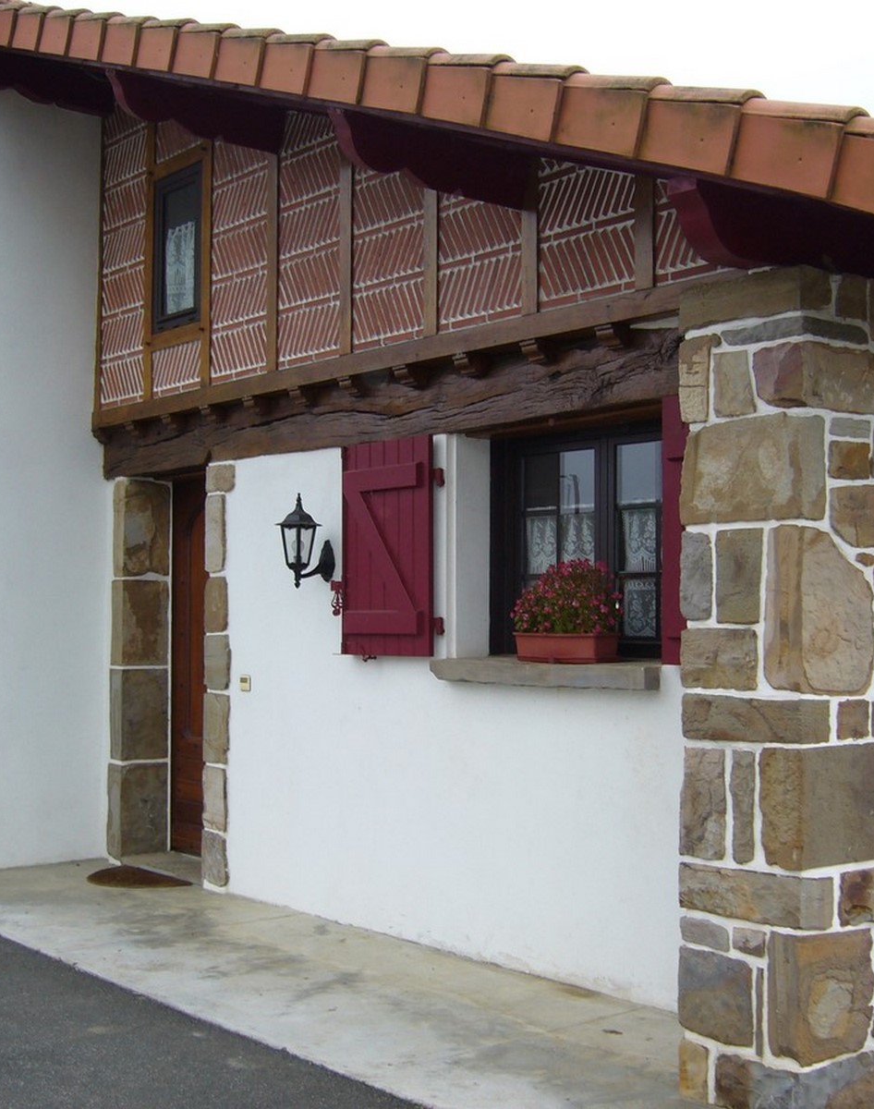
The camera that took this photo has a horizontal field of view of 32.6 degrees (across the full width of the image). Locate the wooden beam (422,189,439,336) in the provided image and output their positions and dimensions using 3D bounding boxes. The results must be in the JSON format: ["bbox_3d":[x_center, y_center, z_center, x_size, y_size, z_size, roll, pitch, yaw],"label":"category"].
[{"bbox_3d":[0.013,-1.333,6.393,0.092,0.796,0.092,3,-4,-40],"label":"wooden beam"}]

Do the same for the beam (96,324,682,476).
[{"bbox_3d":[-0.341,-0.639,7.041,0.234,0.281,4.747,3,-3,-40],"label":"beam"}]

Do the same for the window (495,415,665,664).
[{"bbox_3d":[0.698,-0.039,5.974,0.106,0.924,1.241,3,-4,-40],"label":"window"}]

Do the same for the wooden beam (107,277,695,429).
[{"bbox_3d":[-0.448,-0.850,6.960,0.111,0.108,4.747,3,-3,-40],"label":"wooden beam"}]

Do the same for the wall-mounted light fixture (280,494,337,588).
[{"bbox_3d":[-0.613,-0.059,6.883,0.285,0.437,0.211,3,-4,-40],"label":"wall-mounted light fixture"}]

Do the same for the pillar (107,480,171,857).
[{"bbox_3d":[-1.741,0.646,8.750,0.311,2.161,0.246,3,-3,-40],"label":"pillar"}]

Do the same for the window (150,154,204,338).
[{"bbox_3d":[-1.402,-1.637,8.109,0.079,0.891,0.548,3,-4,-40],"label":"window"}]

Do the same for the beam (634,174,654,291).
[{"bbox_3d":[0.788,-1.193,5.460,0.092,0.466,0.092,3,-4,-40],"label":"beam"}]

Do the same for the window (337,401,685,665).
[{"bbox_3d":[0.433,-0.055,6.057,0.285,0.970,2.446,3,-3,-40],"label":"window"}]

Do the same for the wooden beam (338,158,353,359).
[{"bbox_3d":[-0.391,-1.446,6.952,0.090,1.063,0.095,3,-3,-40],"label":"wooden beam"}]

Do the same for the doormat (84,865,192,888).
[{"bbox_3d":[-1.667,1.731,8.018,0.392,0.018,0.777,3,-3,-40],"label":"doormat"}]

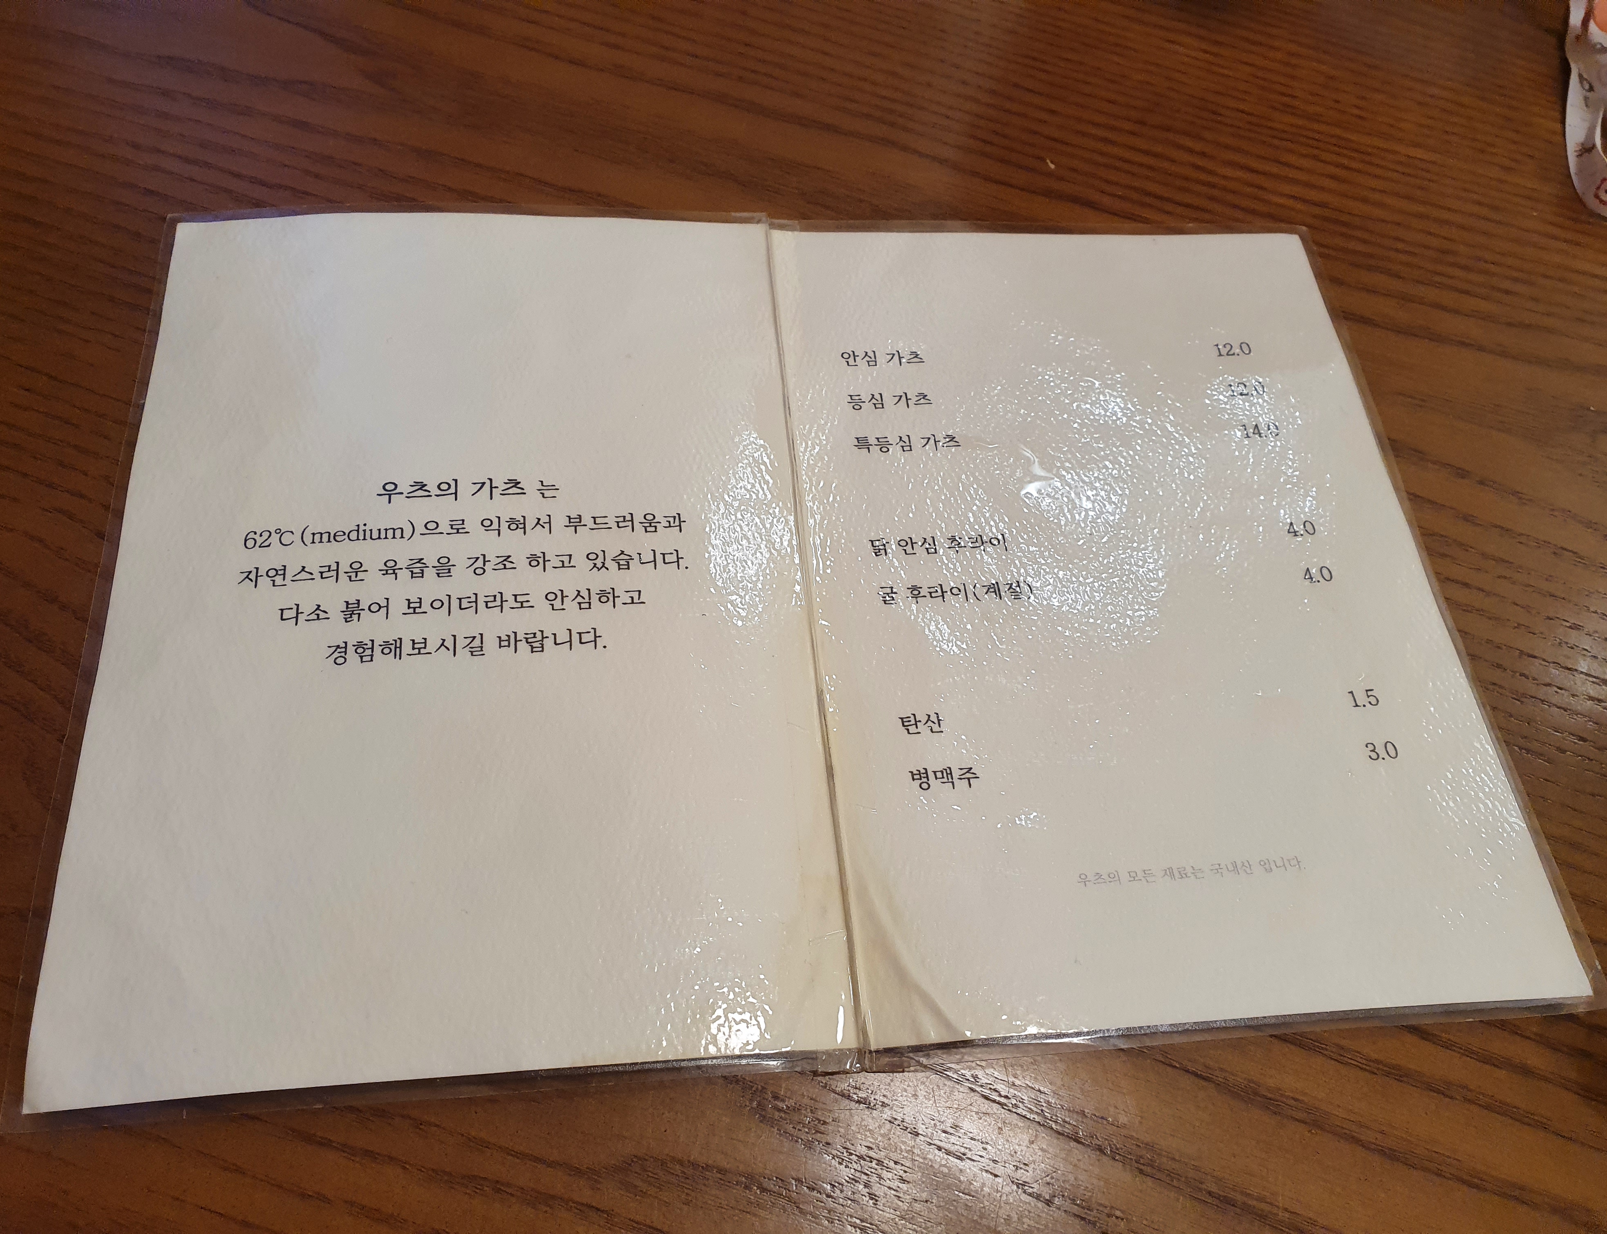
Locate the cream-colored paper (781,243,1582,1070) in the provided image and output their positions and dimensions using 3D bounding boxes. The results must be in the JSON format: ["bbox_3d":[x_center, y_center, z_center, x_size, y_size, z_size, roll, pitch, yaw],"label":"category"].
[{"bbox_3d":[0.075,-0.014,0.288,0.149,0.004,0.210,-2,61,-8],"label":"cream-colored paper"}]

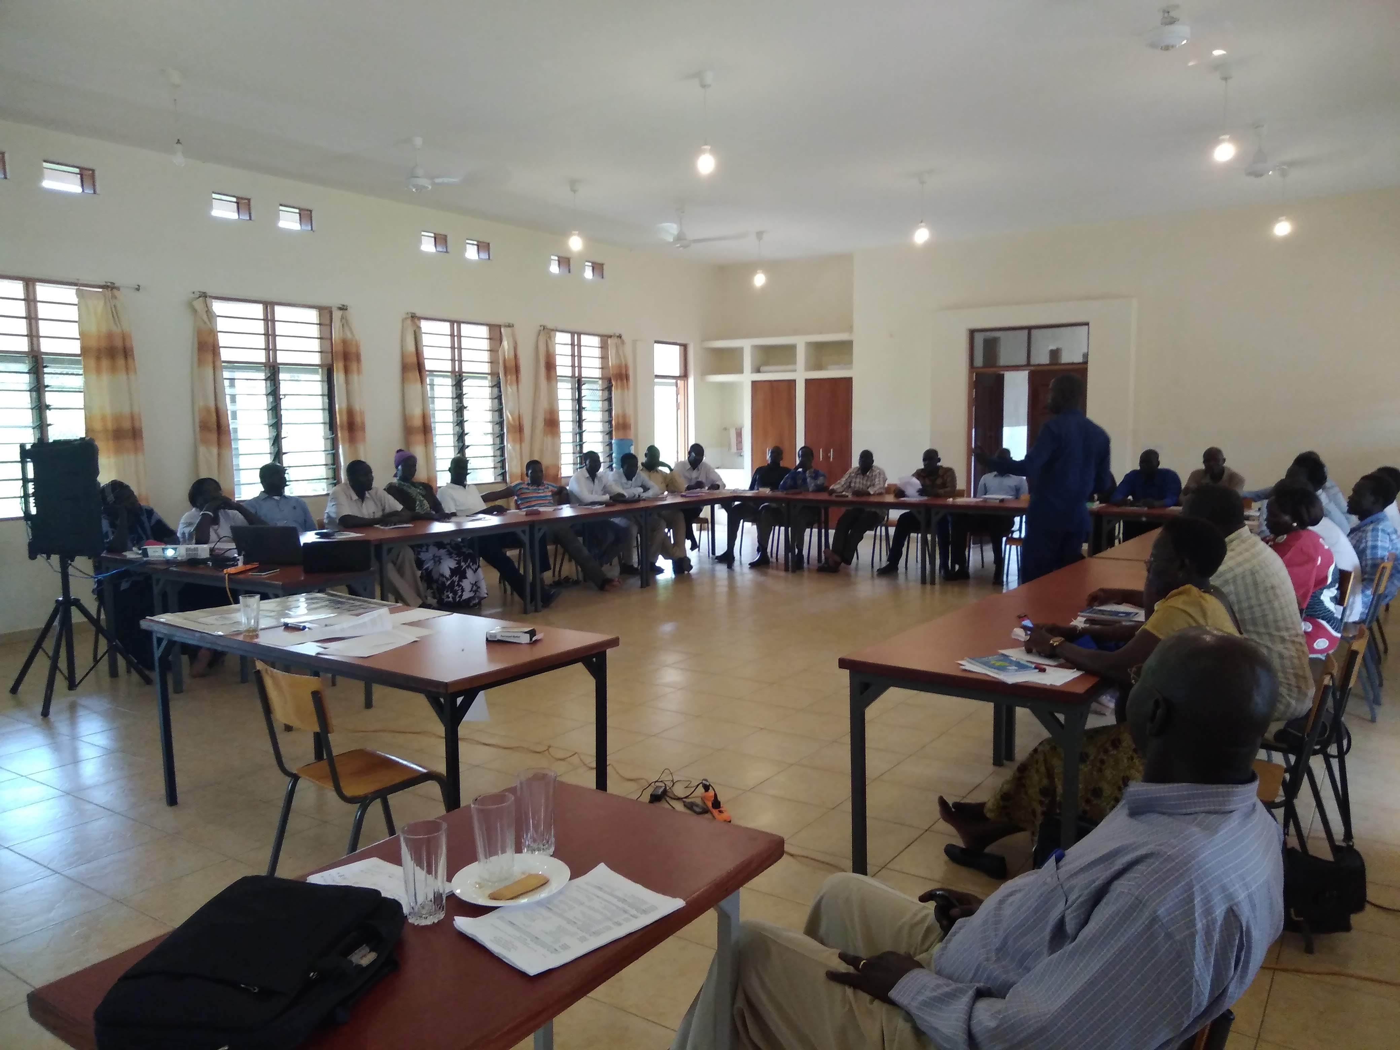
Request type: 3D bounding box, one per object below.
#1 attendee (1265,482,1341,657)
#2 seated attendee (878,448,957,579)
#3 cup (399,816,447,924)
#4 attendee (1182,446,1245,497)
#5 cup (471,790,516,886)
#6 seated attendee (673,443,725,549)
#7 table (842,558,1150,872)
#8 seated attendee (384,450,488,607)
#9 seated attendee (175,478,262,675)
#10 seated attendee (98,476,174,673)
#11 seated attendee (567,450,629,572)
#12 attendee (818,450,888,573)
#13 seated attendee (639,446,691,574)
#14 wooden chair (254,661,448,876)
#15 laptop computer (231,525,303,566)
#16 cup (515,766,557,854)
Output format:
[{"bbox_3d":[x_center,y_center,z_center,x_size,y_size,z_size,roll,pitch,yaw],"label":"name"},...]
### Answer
[{"bbox_3d":[2.397,0.412,4.911,0.700,1.220,0.500,3,6,36],"label":"attendee"},{"bbox_3d":[2.177,-0.145,11.037,0.620,1.210,0.820,3,6,36],"label":"seated attendee"},{"bbox_3d":[-0.407,0.514,1.670,0.069,0.136,0.069,-2,5,-11],"label":"cup"},{"bbox_3d":[4.251,-0.024,9.437,0.560,1.260,0.850,4,7,38],"label":"attendee"},{"bbox_3d":[-0.337,0.520,1.872,0.071,0.136,0.071,-1,5,0],"label":"cup"},{"bbox_3d":[0.003,-0.306,13.059,0.580,1.270,0.750,0,5,4],"label":"seated attendee"},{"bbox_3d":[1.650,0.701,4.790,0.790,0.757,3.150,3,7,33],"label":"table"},{"bbox_3d":[-2.244,0.024,9.363,0.850,1.300,0.620,2,6,27],"label":"seated attendee"},{"bbox_3d":[-3.144,0.283,7.400,0.540,1.170,0.800,-1,5,-6],"label":"seated attendee"},{"bbox_3d":[-3.477,0.296,7.125,0.760,1.170,0.600,4,7,38],"label":"seated attendee"},{"bbox_3d":[-0.975,-0.123,11.024,0.760,1.220,0.580,3,6,36],"label":"seated attendee"},{"bbox_3d":[1.557,-0.171,11.564,0.600,1.210,0.920,3,6,36],"label":"attendee"},{"bbox_3d":[-0.453,-0.191,11.891,0.540,1.260,0.820,-3,6,-29],"label":"seated attendee"},{"bbox_3d":[-1.082,0.814,3.554,0.410,0.820,0.520,3,7,33],"label":"wooden chair"},{"bbox_3d":[-2.265,0.102,6.107,0.350,0.205,0.330,1,5,11],"label":"laptop computer"},{"bbox_3d":[-0.278,0.489,1.940,0.069,0.135,0.069,-2,5,-11],"label":"cup"}]

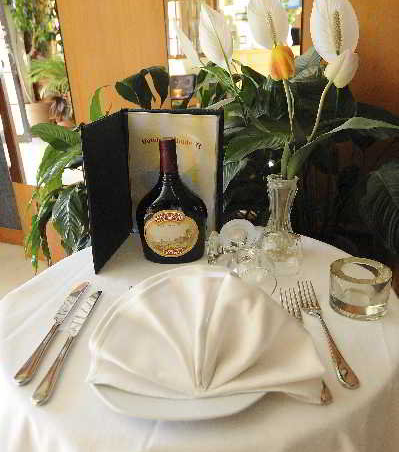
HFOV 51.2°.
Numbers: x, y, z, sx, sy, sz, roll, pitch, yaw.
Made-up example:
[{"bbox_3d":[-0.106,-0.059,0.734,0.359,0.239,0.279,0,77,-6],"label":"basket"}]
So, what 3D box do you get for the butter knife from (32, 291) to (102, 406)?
[{"bbox_3d":[-0.170,0.152,0.575,0.021,0.012,0.245,-2,21,4],"label":"butter knife"}]

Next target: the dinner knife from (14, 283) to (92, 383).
[{"bbox_3d":[-0.203,0.142,0.607,0.021,0.012,0.244,-1,21,6],"label":"dinner knife"}]

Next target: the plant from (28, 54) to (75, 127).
[{"bbox_3d":[-1.754,-1.627,5.000,0.620,0.880,0.600,-3,21,0],"label":"plant"}]

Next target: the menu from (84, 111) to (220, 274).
[{"bbox_3d":[-0.080,-0.079,0.813,0.247,0.264,0.203,-3,21,0],"label":"menu"}]

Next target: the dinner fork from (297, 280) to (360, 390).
[{"bbox_3d":[0.169,0.134,0.560,0.026,0.022,0.221,-3,21,1],"label":"dinner fork"}]

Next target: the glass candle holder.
[{"bbox_3d":[0.236,0.091,0.615,0.084,0.056,0.084,-3,21,0],"label":"glass candle holder"}]

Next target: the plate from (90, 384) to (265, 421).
[{"bbox_3d":[-0.014,0.157,0.522,0.246,0.024,0.246,-3,21,1],"label":"plate"}]

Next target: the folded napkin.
[{"bbox_3d":[0.007,0.119,0.507,0.270,0.090,0.190,-3,21,0],"label":"folded napkin"}]

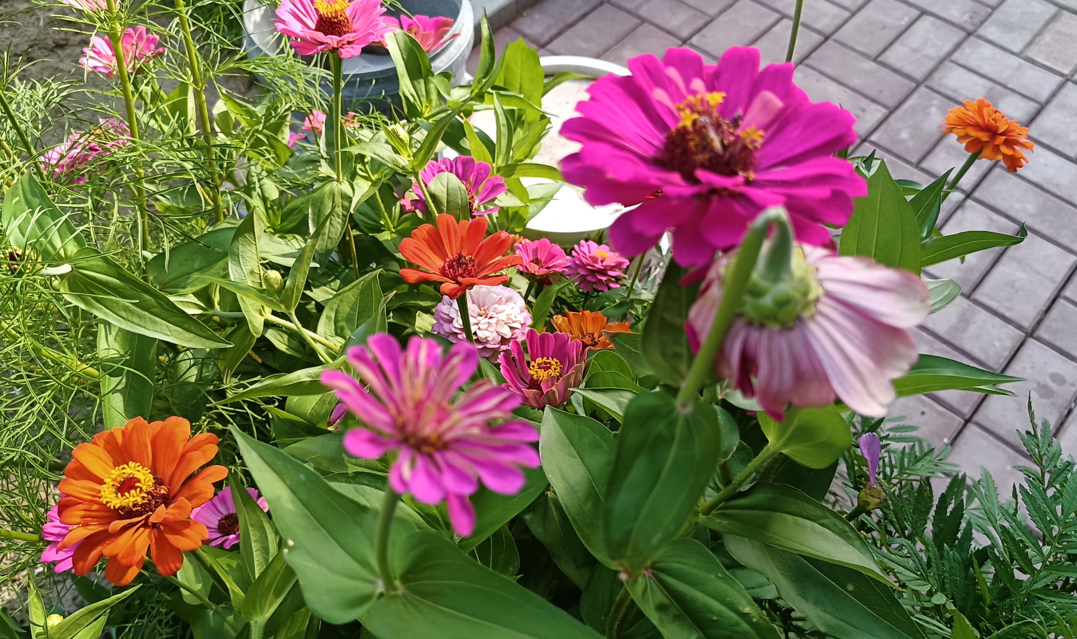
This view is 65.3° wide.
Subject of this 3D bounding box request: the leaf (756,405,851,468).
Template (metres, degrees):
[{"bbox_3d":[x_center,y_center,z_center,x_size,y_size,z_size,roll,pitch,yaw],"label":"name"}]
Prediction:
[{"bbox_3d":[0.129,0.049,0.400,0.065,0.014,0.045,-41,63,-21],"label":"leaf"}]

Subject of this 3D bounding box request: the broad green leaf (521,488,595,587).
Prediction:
[{"bbox_3d":[0.017,0.120,0.453,0.034,0.070,0.013,-24,21,-7],"label":"broad green leaf"}]

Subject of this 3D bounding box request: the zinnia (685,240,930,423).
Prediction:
[{"bbox_3d":[0.084,0.002,0.265,0.074,0.040,0.070,-11,43,10],"label":"zinnia"}]

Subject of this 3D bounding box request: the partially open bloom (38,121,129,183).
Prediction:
[{"bbox_3d":[-0.328,-0.122,0.610,0.068,0.032,0.068,0,56,1],"label":"partially open bloom"}]

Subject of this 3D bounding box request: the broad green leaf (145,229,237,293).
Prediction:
[{"bbox_3d":[-0.226,-0.040,0.560,0.078,0.013,0.038,-26,56,-12],"label":"broad green leaf"}]

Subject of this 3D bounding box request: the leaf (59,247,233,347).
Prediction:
[{"bbox_3d":[-0.223,-0.011,0.475,0.107,0.016,0.040,29,66,-2],"label":"leaf"}]

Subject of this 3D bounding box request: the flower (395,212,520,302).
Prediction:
[{"bbox_3d":[-0.044,-0.035,0.470,0.068,0.030,0.066,0,49,0],"label":"flower"}]

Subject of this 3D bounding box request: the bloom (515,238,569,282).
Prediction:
[{"bbox_3d":[0.003,-0.055,0.780,0.050,0.034,0.046,-1,62,0],"label":"bloom"}]

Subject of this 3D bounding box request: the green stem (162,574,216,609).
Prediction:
[{"bbox_3d":[-0.196,0.155,0.475,0.007,0.060,0.007,-3,56,3],"label":"green stem"}]

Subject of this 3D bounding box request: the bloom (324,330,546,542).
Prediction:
[{"bbox_3d":[-0.035,0.036,0.275,0.072,0.034,0.072,2,60,-4],"label":"bloom"}]

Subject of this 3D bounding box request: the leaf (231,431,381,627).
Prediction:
[{"bbox_3d":[-0.120,0.094,0.400,0.106,0.025,0.046,41,65,16],"label":"leaf"}]

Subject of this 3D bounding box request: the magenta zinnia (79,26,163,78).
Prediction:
[{"bbox_3d":[-0.328,-0.210,0.660,0.063,0.032,0.061,0,55,1],"label":"magenta zinnia"}]

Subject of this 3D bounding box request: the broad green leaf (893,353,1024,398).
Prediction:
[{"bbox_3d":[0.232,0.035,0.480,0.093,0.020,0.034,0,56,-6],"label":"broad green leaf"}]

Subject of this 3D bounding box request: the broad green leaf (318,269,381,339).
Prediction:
[{"bbox_3d":[-0.112,-0.008,0.500,0.036,0.014,0.062,29,78,16],"label":"broad green leaf"}]

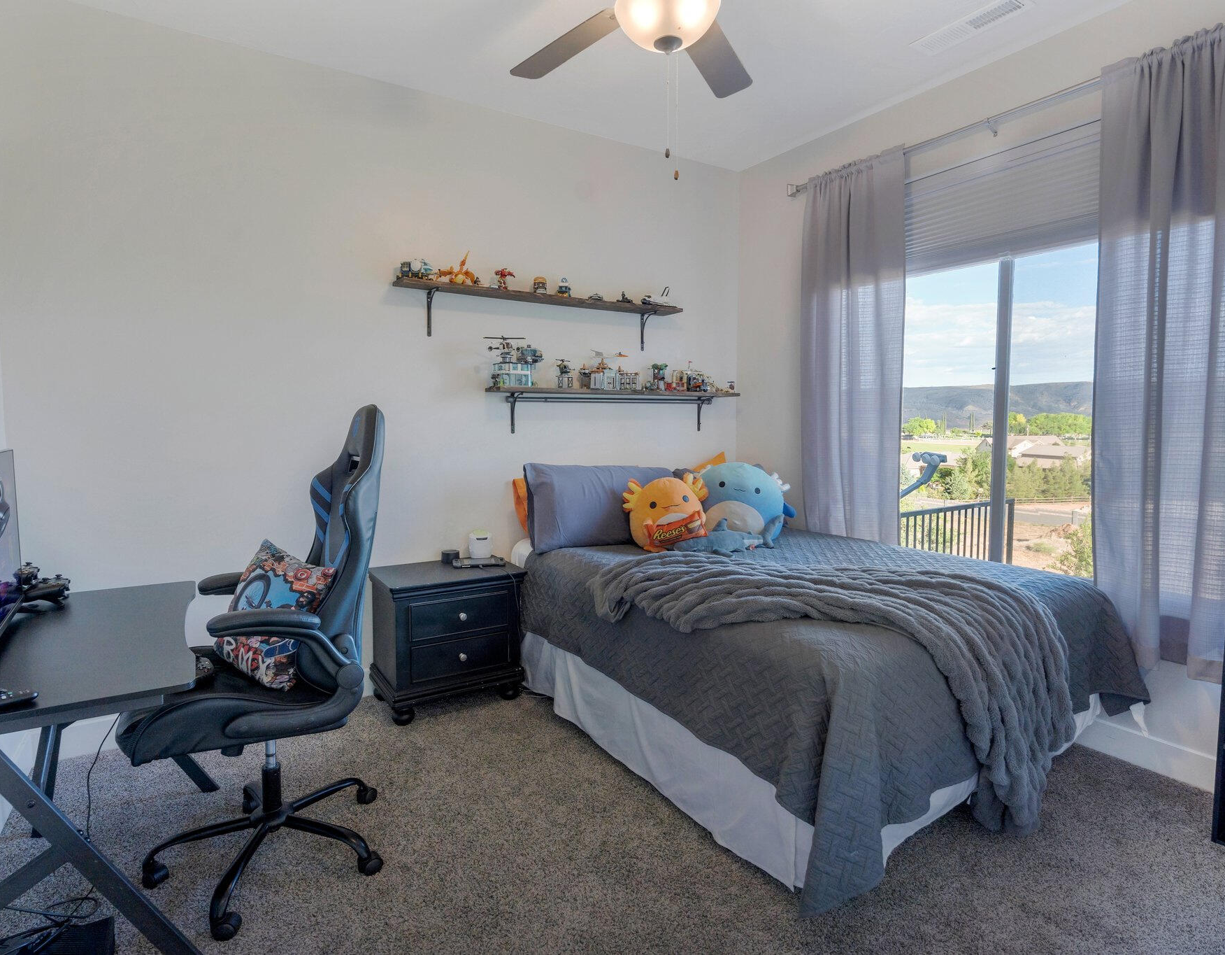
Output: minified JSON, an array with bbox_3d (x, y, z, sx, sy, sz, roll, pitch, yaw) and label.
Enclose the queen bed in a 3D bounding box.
[{"bbox_3d":[0.650,0.716,2.911,1.570,0.675,2.030,-3,6,-35],"label":"queen bed"}]

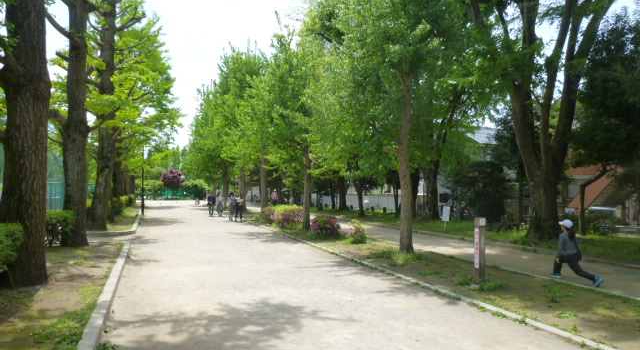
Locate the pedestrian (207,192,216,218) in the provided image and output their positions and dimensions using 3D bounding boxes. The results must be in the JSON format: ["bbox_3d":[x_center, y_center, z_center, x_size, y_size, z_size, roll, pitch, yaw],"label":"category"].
[{"bbox_3d":[-6.986,1.892,28.723,0.550,1.650,0.360,0,-2,-14],"label":"pedestrian"}]

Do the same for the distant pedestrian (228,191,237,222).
[{"bbox_3d":[-4.930,1.804,25.023,0.500,1.610,0.360,1,-2,-18],"label":"distant pedestrian"}]

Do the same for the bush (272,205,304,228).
[{"bbox_3d":[-1.457,1.905,20.414,1.200,0.980,1.200,1,-2,-22],"label":"bush"}]

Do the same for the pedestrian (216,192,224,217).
[{"bbox_3d":[-6.426,1.903,28.623,0.500,1.610,0.350,0,-2,-14],"label":"pedestrian"}]

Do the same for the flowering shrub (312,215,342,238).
[{"bbox_3d":[0.207,1.866,16.712,1.000,0.850,0.950,1,-2,-22],"label":"flowering shrub"}]

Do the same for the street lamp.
[{"bbox_3d":[-11.781,0.227,29.570,0.300,5.000,0.300,1,-2,-22],"label":"street lamp"}]

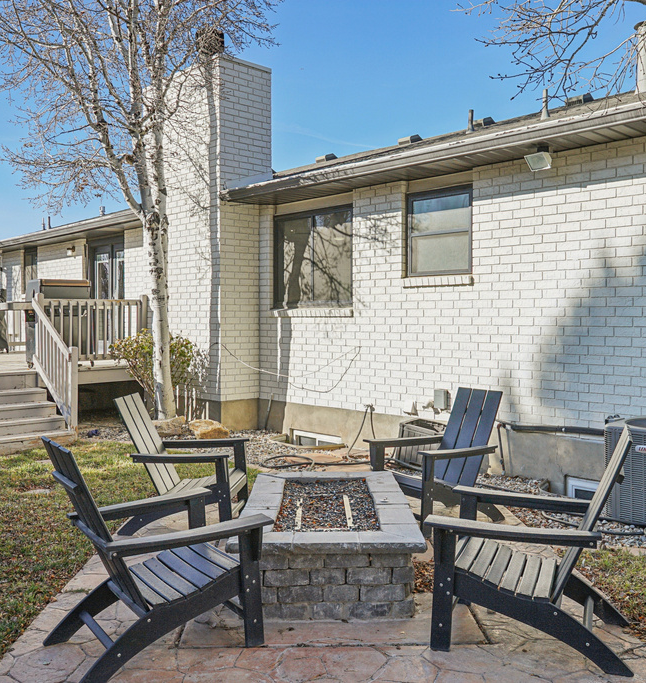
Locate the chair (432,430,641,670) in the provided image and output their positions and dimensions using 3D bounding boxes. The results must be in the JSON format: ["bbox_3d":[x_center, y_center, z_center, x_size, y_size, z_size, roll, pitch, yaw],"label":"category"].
[{"bbox_3d":[0.988,0.896,3.331,0.880,0.960,0.750,1,1,21],"label":"chair"}]

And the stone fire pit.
[{"bbox_3d":[0.018,1.114,4.120,0.930,0.373,1.540,0,2,0],"label":"stone fire pit"}]

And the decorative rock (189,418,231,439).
[{"bbox_3d":[-1.337,1.037,8.380,0.470,0.250,0.360,0,2,-9],"label":"decorative rock"}]

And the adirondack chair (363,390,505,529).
[{"bbox_3d":[0.838,0.825,5.086,0.840,0.935,0.720,-1,2,-32],"label":"adirondack chair"}]

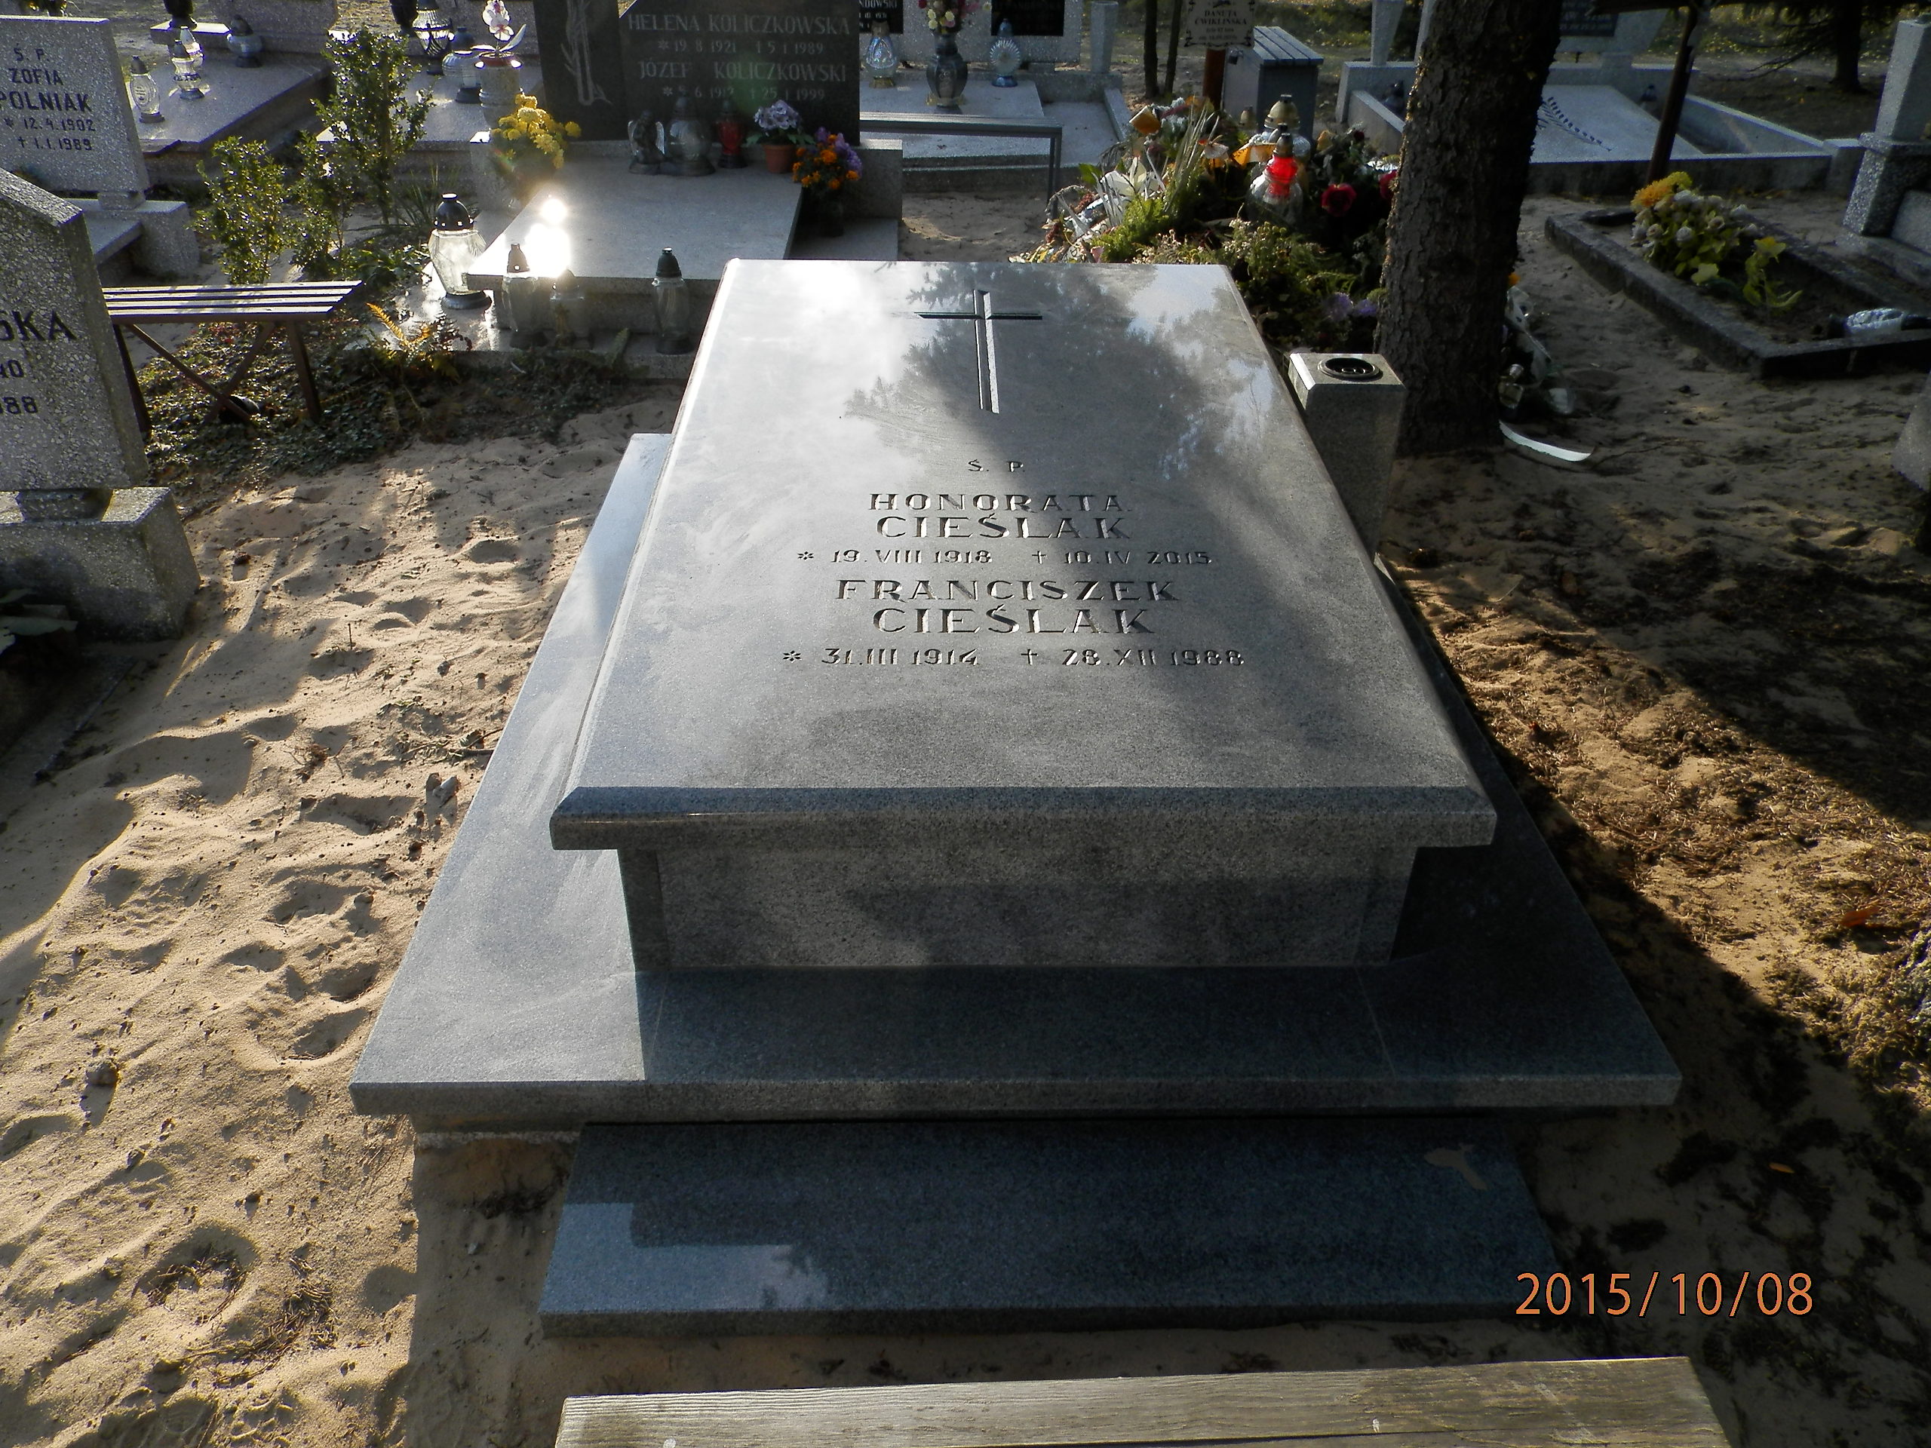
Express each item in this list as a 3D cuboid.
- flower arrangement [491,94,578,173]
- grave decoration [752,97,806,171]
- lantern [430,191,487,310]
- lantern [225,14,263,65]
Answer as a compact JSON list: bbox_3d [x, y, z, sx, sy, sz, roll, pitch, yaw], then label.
[{"bbox_3d":[-1.425,-1.938,4.599,0.267,0.267,0.251,0,34,-2],"label":"flower arrangement"},{"bbox_3d":[-0.682,-2.146,5.083,0.210,0.250,0.200,0,34,-2],"label":"grave decoration"},{"bbox_3d":[-1.467,-1.351,3.982,0.172,0.299,0.172,0,34,-2],"label":"lantern"},{"bbox_3d":[-3.602,-3.409,6.957,0.185,0.231,0.180,0,34,-2],"label":"lantern"}]

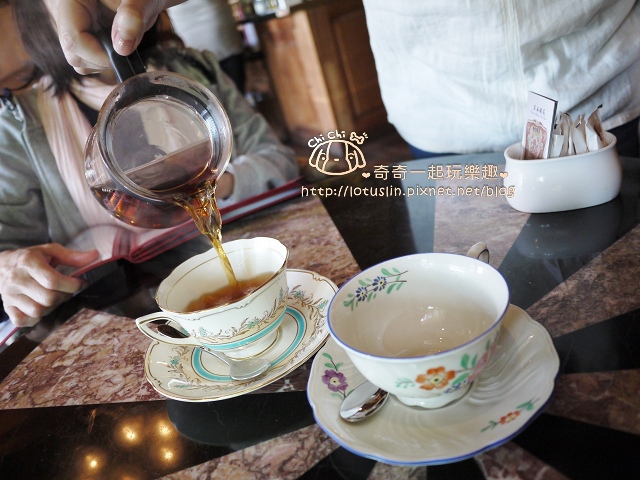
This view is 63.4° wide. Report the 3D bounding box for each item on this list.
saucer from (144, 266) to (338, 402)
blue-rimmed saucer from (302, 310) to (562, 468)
[{"bbox_3d":[-0.053,0.072,0.387,0.149,0.021,0.149,-14,26,7],"label":"saucer"},{"bbox_3d":[0.065,0.080,0.310,0.145,0.021,0.145,-14,26,7],"label":"blue-rimmed saucer"}]

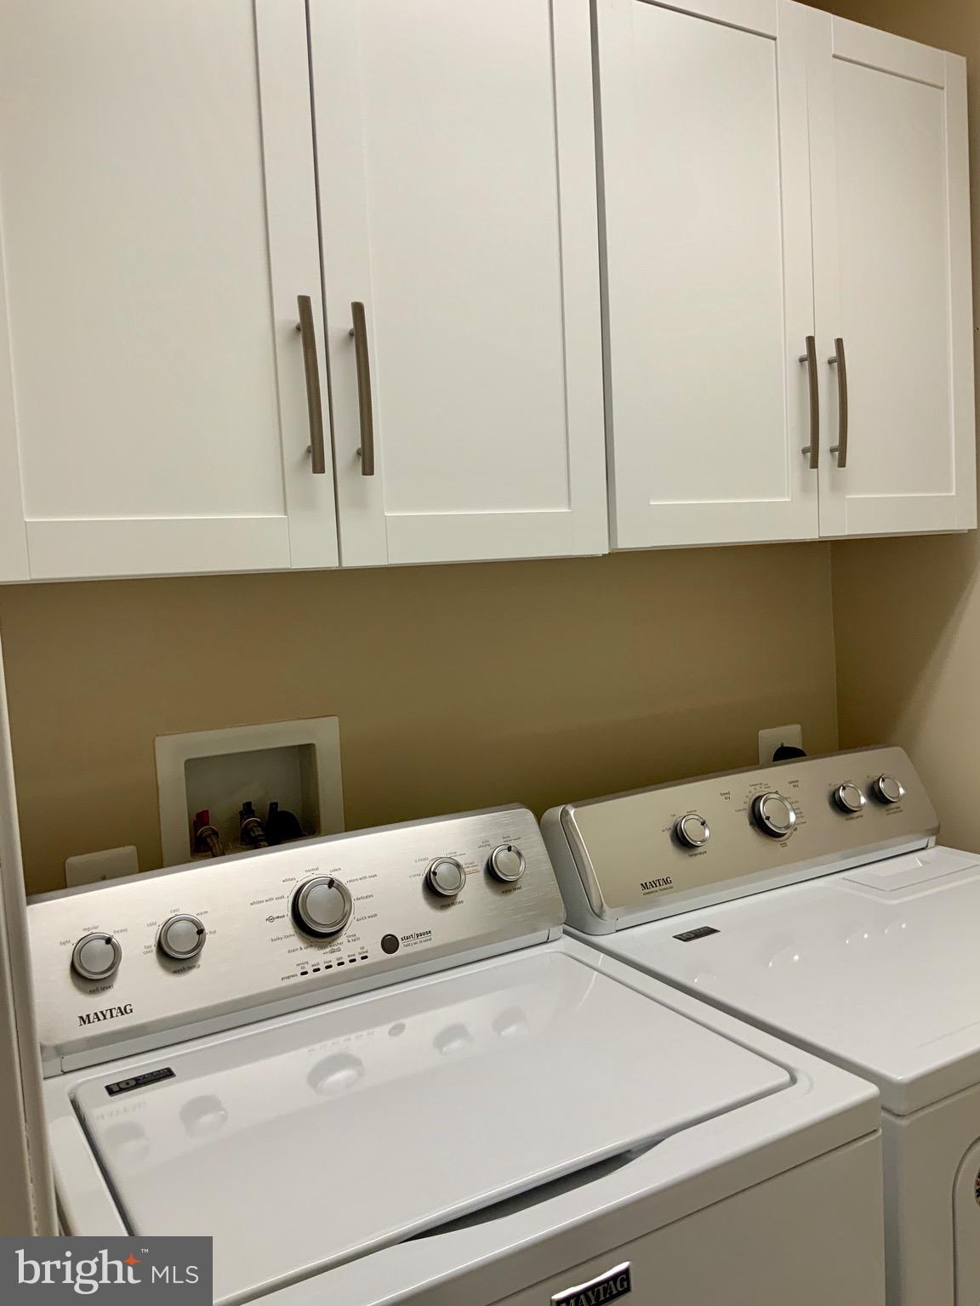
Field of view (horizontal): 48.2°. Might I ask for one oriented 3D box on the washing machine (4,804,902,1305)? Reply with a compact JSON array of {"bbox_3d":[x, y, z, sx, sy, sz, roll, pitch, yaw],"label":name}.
[{"bbox_3d":[-0.077,0.801,1.198,0.701,1.080,0.685,-6,6,-30],"label":"washing machine"}]

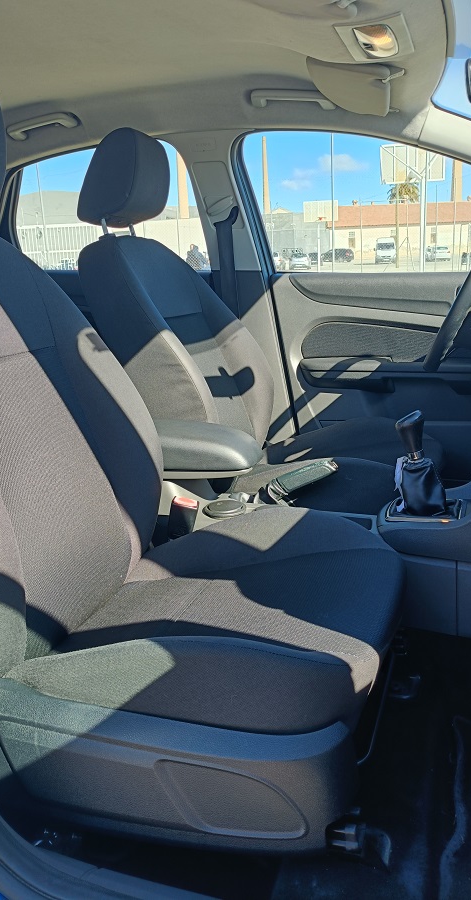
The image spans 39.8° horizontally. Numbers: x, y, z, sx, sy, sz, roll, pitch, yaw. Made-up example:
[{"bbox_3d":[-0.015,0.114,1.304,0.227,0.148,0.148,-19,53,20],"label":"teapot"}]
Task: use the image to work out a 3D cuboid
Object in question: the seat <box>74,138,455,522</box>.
[{"bbox_3d":[0.072,-0.293,1.588,0.860,1.000,0.520,3,16,19],"label":"seat"}]

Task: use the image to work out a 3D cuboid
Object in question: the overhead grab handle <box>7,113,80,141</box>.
[{"bbox_3d":[-0.514,-0.871,1.754,0.205,0.042,0.038,-4,29,18],"label":"overhead grab handle"}]

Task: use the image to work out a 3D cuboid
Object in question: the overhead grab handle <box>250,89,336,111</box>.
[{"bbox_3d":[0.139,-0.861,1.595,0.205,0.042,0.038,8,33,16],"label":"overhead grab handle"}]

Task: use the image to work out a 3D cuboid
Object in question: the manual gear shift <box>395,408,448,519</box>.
[{"bbox_3d":[0.339,0.023,1.180,0.090,0.185,0.080,3,16,19],"label":"manual gear shift"}]

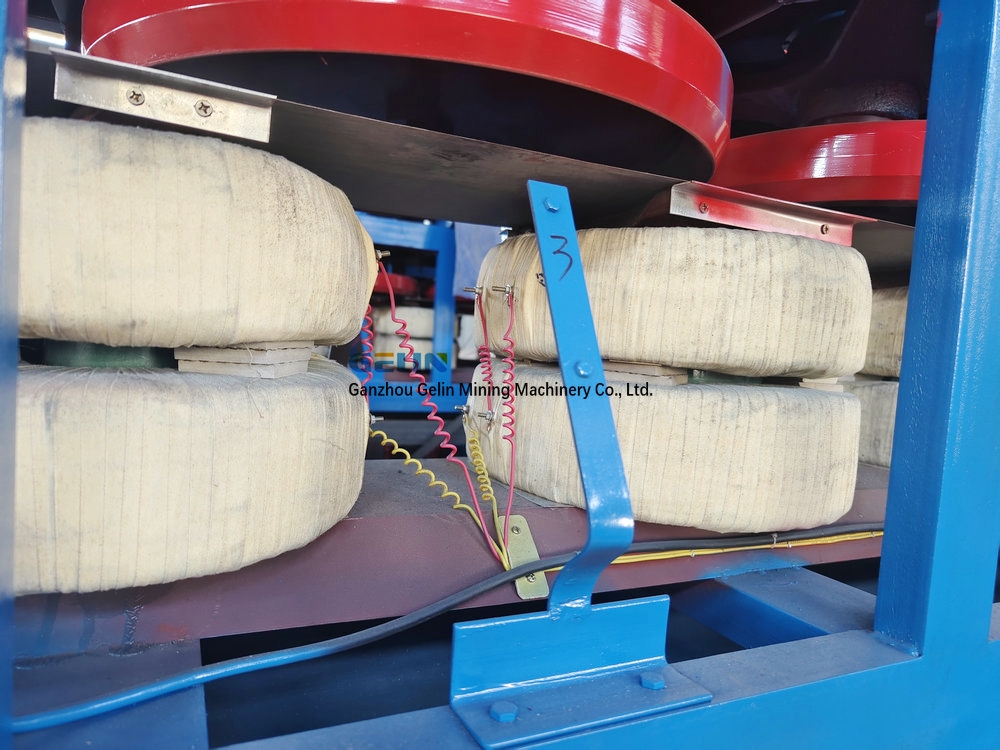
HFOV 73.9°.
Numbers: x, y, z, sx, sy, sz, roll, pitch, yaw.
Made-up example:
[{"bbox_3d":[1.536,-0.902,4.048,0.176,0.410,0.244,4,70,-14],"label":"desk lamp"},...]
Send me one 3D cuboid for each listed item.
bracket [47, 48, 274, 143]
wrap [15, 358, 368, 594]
[{"bbox_3d":[-0.264,-0.222,0.534,0.159,0.029,0.029,2,4,-25],"label":"bracket"},{"bbox_3d":[-0.330,0.045,0.580,0.420,0.125,0.480,2,3,-25],"label":"wrap"}]

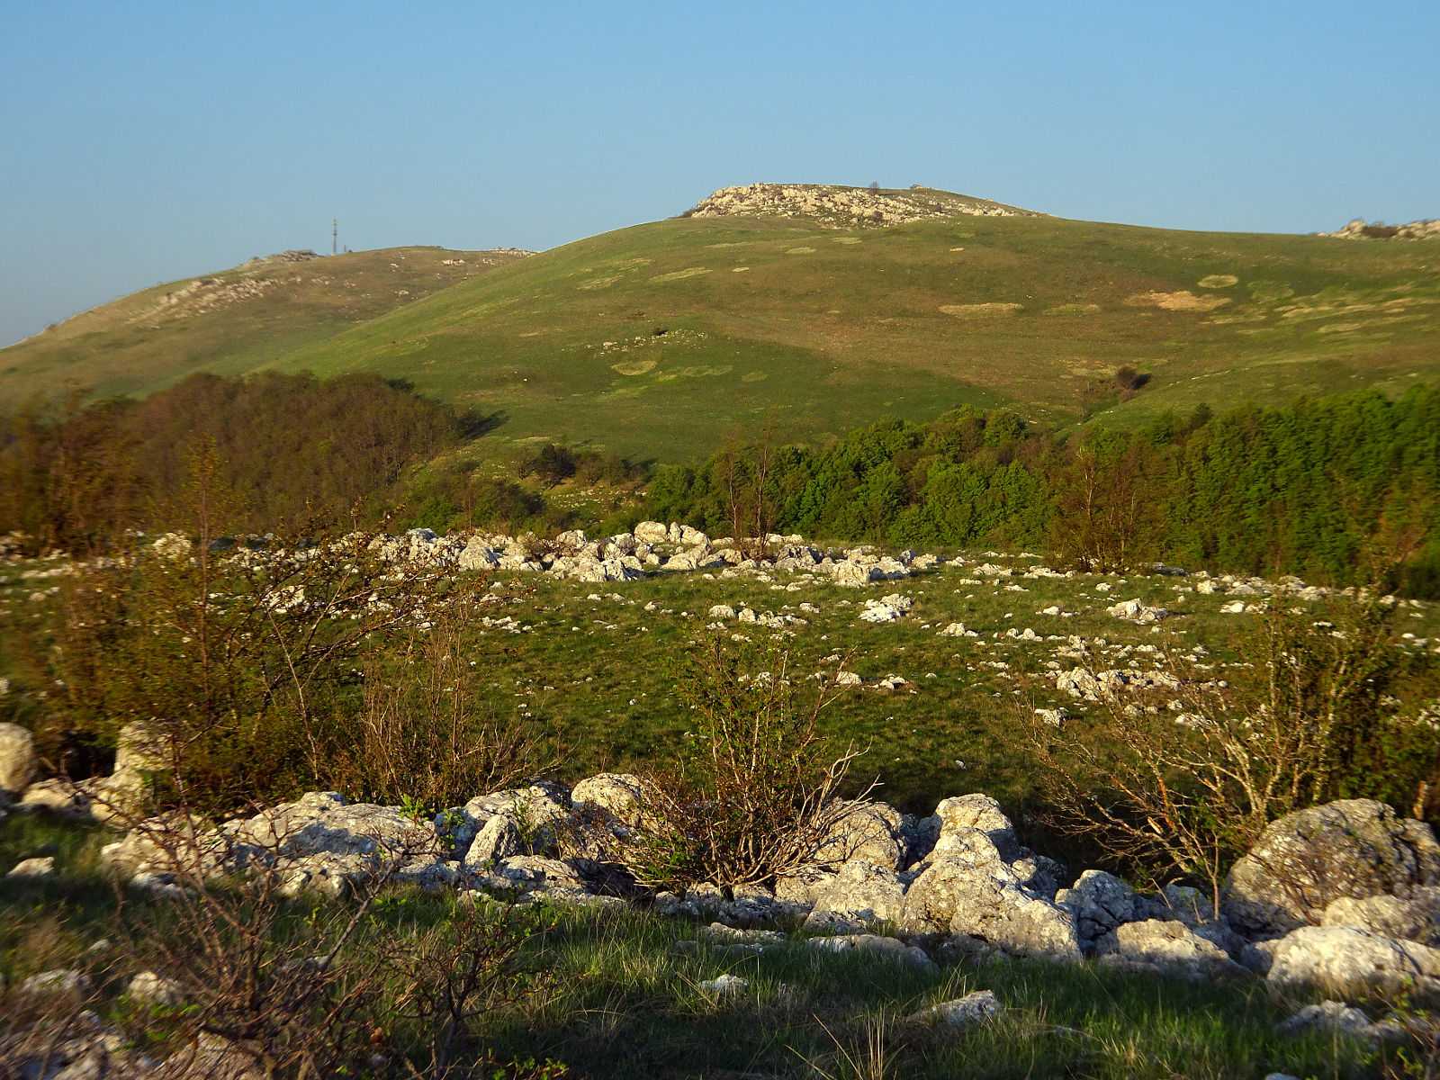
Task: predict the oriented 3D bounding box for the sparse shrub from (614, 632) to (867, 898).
[{"bbox_3d":[0.090,0.930,13.900,1.080,1.100,0.950,0,1,0],"label":"sparse shrub"}]

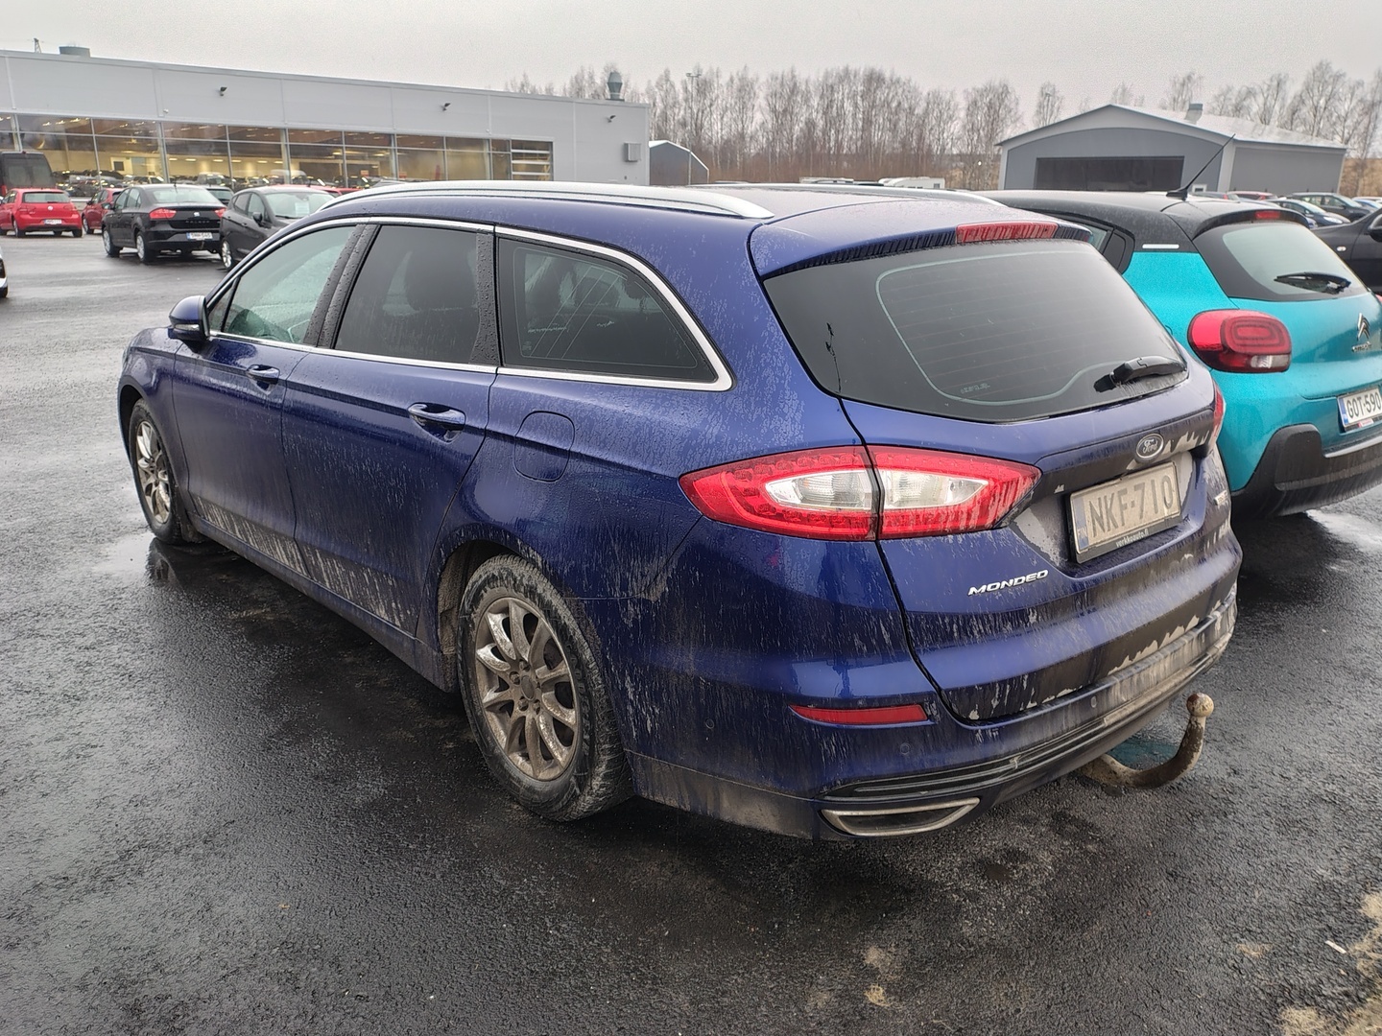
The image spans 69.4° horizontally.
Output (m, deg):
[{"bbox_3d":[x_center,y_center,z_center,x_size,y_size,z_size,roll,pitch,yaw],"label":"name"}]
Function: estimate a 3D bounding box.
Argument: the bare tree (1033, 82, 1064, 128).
[{"bbox_3d":[42.968,-45.087,120.000,3.765,15.513,3.765,0,18,0],"label":"bare tree"}]

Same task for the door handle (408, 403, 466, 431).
[{"bbox_3d":[-0.606,-0.245,2.390,0.060,0.050,0.250,-15,23,-39],"label":"door handle"}]

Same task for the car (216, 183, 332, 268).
[{"bbox_3d":[-7.060,-5.150,17.950,1.740,1.480,4.000,-16,24,-41],"label":"car"}]

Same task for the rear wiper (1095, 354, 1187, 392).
[{"bbox_3d":[1.002,-0.313,2.233,0.410,0.055,0.060,-15,23,-39],"label":"rear wiper"}]

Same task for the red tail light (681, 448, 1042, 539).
[{"bbox_3d":[0.314,-0.100,1.785,0.530,0.170,0.380,-15,23,-39],"label":"red tail light"}]

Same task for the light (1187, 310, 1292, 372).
[{"bbox_3d":[1.958,-0.648,3.546,0.290,0.200,0.250,-14,23,-38],"label":"light"}]

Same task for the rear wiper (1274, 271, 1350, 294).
[{"bbox_3d":[2.382,-0.905,3.830,0.380,0.090,0.080,-16,-2,-25],"label":"rear wiper"}]

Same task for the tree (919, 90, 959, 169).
[{"bbox_3d":[24.773,-37.916,100.000,4.100,10.500,4.100,-15,23,-39],"label":"tree"}]

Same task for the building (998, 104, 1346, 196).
[{"bbox_3d":[31.400,-22.900,65.000,18.500,6.600,14.600,-15,23,-40],"label":"building"}]

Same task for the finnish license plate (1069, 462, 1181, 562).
[{"bbox_3d":[0.946,-0.013,2.170,0.450,0.135,0.020,-16,9,-41],"label":"finnish license plate"}]

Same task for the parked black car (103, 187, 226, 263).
[{"bbox_3d":[-10.900,-6.100,20.750,1.710,1.460,4.480,-15,23,-40],"label":"parked black car"}]

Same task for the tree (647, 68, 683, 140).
[{"bbox_3d":[-2.596,-38.782,100.000,3.600,12.000,3.600,0,18,0],"label":"tree"}]

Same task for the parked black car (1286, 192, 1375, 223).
[{"bbox_3d":[34.028,-16.426,53.000,1.800,1.520,4.400,-13,22,-35],"label":"parked black car"}]

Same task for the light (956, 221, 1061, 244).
[{"bbox_3d":[0.692,-0.623,2.174,0.385,0.042,0.050,-15,23,-39],"label":"light"}]

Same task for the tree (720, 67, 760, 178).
[{"bbox_3d":[5.907,-46.079,120.000,4.933,16.967,4.933,0,18,0],"label":"tree"}]

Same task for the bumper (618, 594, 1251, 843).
[{"bbox_3d":[0.747,0.246,2.370,1.850,0.480,0.600,-15,23,-39],"label":"bumper"}]

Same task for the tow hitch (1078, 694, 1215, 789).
[{"bbox_3d":[1.009,0.487,2.275,0.060,0.270,0.300,-16,24,-41],"label":"tow hitch"}]

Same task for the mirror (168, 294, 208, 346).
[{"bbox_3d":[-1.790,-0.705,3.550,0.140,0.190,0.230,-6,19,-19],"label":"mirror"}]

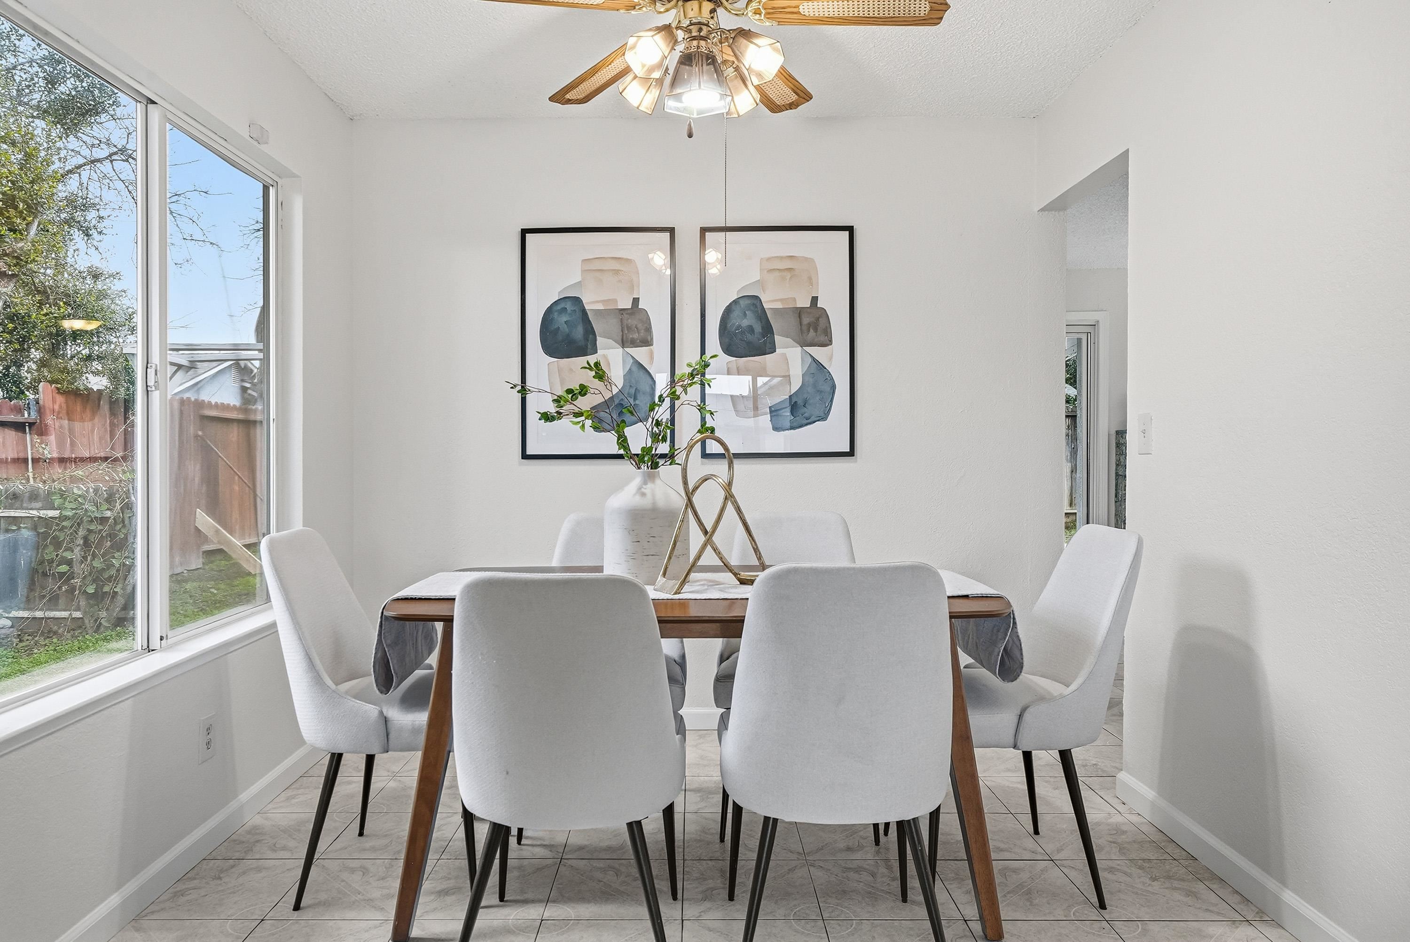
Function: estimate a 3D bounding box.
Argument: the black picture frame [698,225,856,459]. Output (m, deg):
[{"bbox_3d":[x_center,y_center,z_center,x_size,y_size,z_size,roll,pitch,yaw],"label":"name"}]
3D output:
[{"bbox_3d":[0.285,-0.506,3.704,0.609,0.915,0.025,0,1,-1],"label":"black picture frame"}]

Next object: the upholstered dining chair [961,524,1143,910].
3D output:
[{"bbox_3d":[0.784,0.598,2.483,0.600,0.900,0.495,0,1,-1],"label":"upholstered dining chair"}]

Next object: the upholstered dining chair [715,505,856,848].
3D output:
[{"bbox_3d":[0.282,0.589,2.886,0.495,0.900,0.600,0,1,4],"label":"upholstered dining chair"}]

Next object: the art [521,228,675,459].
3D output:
[{"bbox_3d":[-0.420,-0.502,3.704,0.609,0.915,0.025,0,1,-1],"label":"art"}]

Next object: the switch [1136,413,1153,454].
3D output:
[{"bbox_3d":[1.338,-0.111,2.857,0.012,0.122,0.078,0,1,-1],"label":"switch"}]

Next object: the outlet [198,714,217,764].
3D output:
[{"bbox_3d":[-1.373,0.738,2.597,0.010,0.120,0.078,0,1,-1],"label":"outlet"}]

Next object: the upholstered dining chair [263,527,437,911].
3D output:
[{"bbox_3d":[-0.812,0.598,2.483,0.600,0.900,0.495,0,1,-1],"label":"upholstered dining chair"}]

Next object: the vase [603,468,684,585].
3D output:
[{"bbox_3d":[-0.164,0.148,2.624,0.240,0.315,0.240,0,1,-1],"label":"vase"}]

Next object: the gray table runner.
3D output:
[{"bbox_3d":[-0.021,0.424,2.569,1.600,0.245,0.490,0,1,-1],"label":"gray table runner"}]

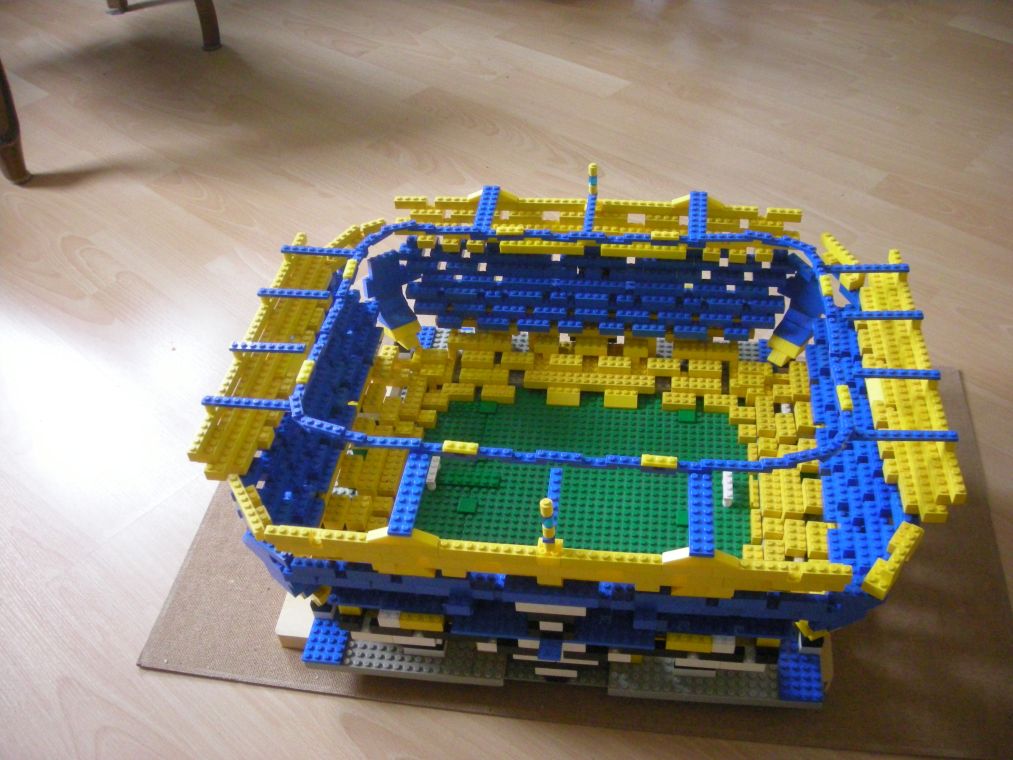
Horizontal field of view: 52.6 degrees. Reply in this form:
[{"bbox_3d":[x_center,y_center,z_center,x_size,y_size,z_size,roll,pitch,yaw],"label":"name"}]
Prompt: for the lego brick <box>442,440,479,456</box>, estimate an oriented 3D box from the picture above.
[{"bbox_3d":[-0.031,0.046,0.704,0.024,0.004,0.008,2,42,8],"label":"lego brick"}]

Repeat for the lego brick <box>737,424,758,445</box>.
[{"bbox_3d":[0.222,0.049,0.943,0.016,0.011,0.016,2,42,8],"label":"lego brick"}]

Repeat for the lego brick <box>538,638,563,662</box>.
[{"bbox_3d":[0.031,0.189,0.716,0.016,0.011,0.016,2,42,8],"label":"lego brick"}]

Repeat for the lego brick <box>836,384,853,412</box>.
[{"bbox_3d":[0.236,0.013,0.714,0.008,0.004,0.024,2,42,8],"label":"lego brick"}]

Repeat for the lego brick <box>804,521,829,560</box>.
[{"bbox_3d":[0.247,0.126,0.811,0.016,0.011,0.032,2,42,8],"label":"lego brick"}]

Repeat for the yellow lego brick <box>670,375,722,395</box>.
[{"bbox_3d":[0.182,0.006,0.985,0.048,0.011,0.016,2,42,8],"label":"yellow lego brick"}]

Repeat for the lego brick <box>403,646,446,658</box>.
[{"bbox_3d":[-0.062,0.206,0.790,0.032,0.011,0.011,2,42,8],"label":"lego brick"}]

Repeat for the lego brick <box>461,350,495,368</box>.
[{"bbox_3d":[-0.028,-0.020,1.019,0.032,0.011,0.016,2,42,8],"label":"lego brick"}]

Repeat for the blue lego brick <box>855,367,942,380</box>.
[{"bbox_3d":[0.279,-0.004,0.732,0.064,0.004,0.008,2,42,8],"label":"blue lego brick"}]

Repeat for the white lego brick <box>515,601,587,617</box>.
[{"bbox_3d":[0.030,0.151,0.690,0.048,0.010,0.008,2,42,8],"label":"white lego brick"}]

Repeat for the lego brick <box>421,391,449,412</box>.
[{"bbox_3d":[-0.068,0.021,1.001,0.025,0.011,0.016,2,42,8],"label":"lego brick"}]

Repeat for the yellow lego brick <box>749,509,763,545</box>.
[{"bbox_3d":[0.208,0.122,0.853,0.009,0.011,0.032,2,42,8],"label":"yellow lego brick"}]

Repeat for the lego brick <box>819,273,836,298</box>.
[{"bbox_3d":[0.263,-0.077,0.841,0.008,0.005,0.024,2,42,8],"label":"lego brick"}]

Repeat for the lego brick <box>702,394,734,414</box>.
[{"bbox_3d":[0.204,0.022,0.975,0.032,0.011,0.016,2,42,8],"label":"lego brick"}]

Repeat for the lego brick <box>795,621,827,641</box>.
[{"bbox_3d":[0.229,0.179,0.763,0.018,0.011,0.020,-19,43,-15],"label":"lego brick"}]

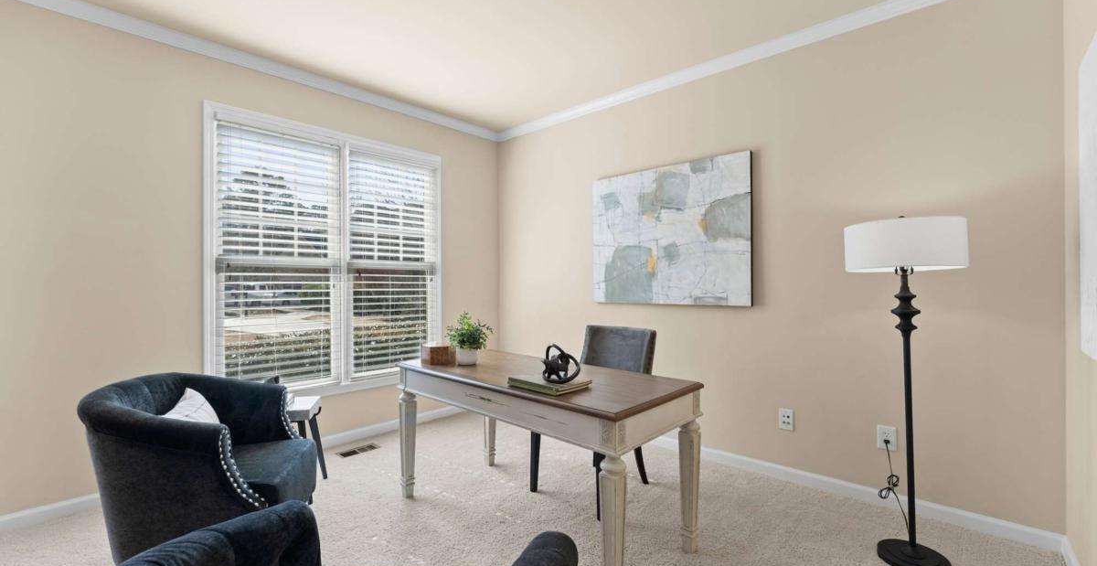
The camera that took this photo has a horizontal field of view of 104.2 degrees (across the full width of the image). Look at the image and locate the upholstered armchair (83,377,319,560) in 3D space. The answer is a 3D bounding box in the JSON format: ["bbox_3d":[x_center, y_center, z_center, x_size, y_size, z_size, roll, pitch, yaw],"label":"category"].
[{"bbox_3d":[-1.531,0.835,1.949,0.770,0.770,0.760,0,0,-13],"label":"upholstered armchair"}]

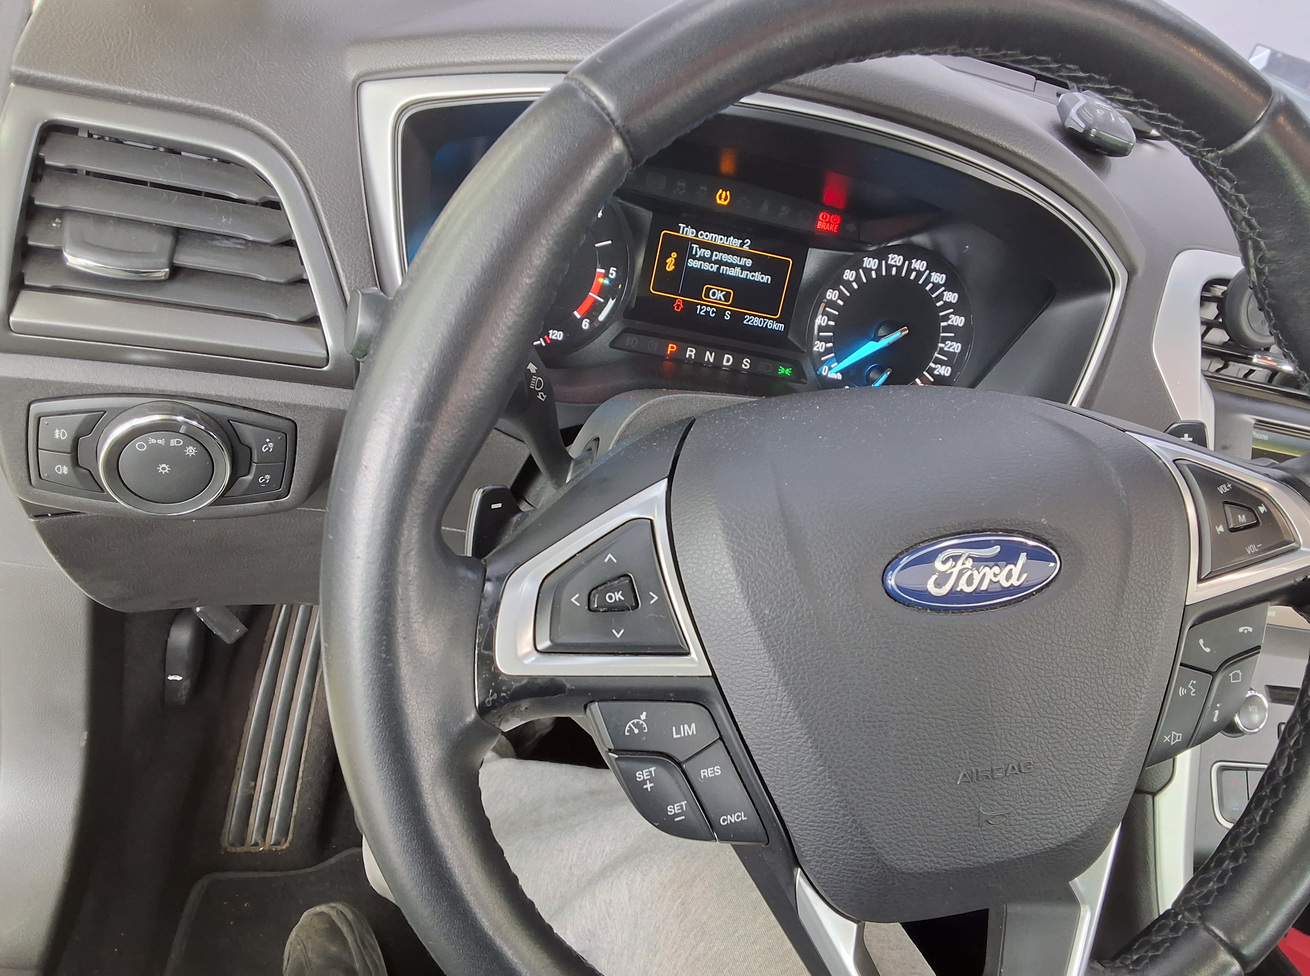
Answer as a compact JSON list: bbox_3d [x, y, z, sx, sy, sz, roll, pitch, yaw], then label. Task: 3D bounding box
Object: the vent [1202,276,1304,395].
[{"bbox_3d":[0.339,-0.085,0.595,0.102,0.055,0.035,7,13,-18],"label":"vent"}]

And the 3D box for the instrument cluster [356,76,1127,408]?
[{"bbox_3d":[0.056,-0.106,0.494,0.388,0.150,0.055,7,8,-18],"label":"instrument cluster"}]

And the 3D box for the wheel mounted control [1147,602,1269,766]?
[{"bbox_3d":[0.185,0.066,0.363,0.053,0.053,0.022,-5,8,-16],"label":"wheel mounted control"}]

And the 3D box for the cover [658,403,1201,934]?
[{"bbox_3d":[0.091,0.052,0.343,0.180,0.172,0.050,-5,8,-16],"label":"cover"}]

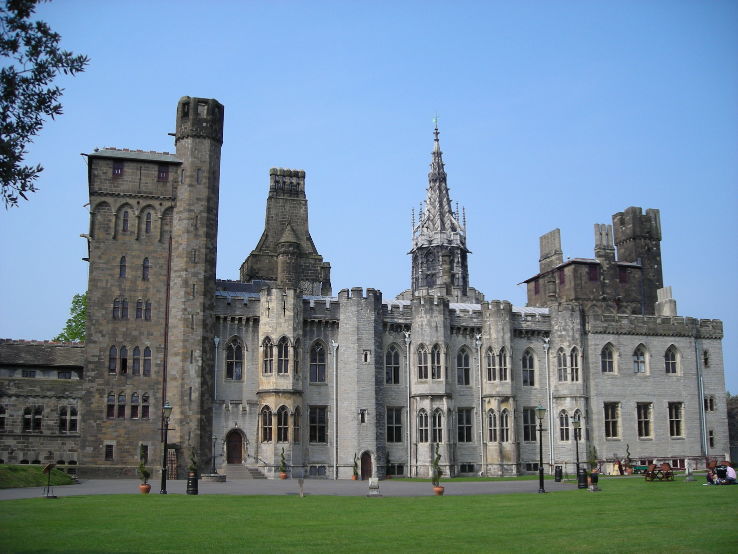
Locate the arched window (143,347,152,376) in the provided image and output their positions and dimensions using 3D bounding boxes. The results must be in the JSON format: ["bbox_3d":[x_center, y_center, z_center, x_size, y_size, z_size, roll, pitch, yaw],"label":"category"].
[{"bbox_3d":[-15.226,5.809,55.707,0.557,2.055,0.300,3,-11,-15],"label":"arched window"}]

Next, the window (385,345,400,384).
[{"bbox_3d":[1.638,6.058,56.059,1.109,2.828,0.250,4,-12,-19],"label":"window"}]

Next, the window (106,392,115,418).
[{"bbox_3d":[-16.432,8.163,51.616,0.485,1.717,0.300,3,-12,-17],"label":"window"}]

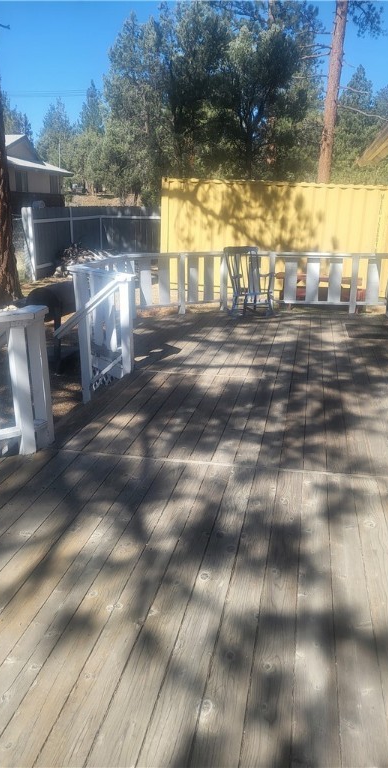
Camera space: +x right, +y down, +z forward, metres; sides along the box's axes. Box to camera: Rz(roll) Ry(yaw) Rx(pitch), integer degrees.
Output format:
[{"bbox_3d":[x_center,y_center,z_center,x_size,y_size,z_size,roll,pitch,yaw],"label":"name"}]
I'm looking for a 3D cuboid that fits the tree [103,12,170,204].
[{"bbox_3d":[-2.823,-12.970,27.786,3.500,8.648,3.500,0,17,0],"label":"tree"}]

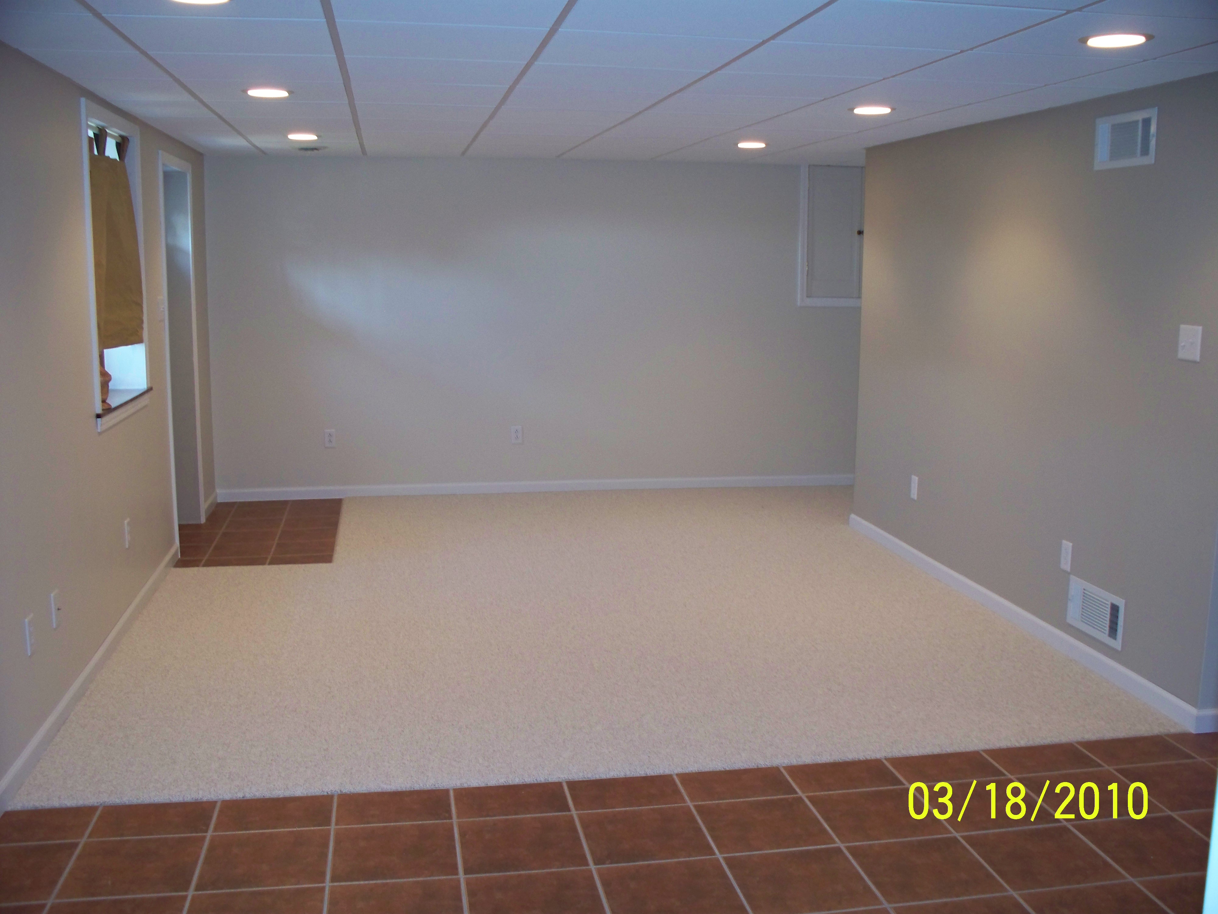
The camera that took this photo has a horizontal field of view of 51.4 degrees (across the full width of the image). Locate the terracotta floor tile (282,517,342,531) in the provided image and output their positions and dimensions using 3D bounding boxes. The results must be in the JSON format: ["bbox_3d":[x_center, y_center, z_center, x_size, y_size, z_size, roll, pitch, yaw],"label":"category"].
[{"bbox_3d":[-1.739,0.392,7.406,0.318,0.010,0.330,-1,9,-10],"label":"terracotta floor tile"}]

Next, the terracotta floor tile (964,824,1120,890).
[{"bbox_3d":[1.099,1.019,3.214,0.323,0.010,0.323,-1,9,-10],"label":"terracotta floor tile"}]

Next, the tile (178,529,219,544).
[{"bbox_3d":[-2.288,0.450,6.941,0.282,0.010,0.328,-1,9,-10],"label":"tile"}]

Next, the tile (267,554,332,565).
[{"bbox_3d":[-1.580,0.532,6.502,0.319,0.010,0.171,-1,9,-10],"label":"tile"}]

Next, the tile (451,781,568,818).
[{"bbox_3d":[-0.278,0.978,3.598,0.322,0.010,0.211,-1,9,-10],"label":"tile"}]

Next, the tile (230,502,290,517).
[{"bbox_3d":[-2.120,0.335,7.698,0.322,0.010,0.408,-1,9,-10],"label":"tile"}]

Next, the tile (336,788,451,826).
[{"bbox_3d":[-0.606,0.991,3.576,0.330,0.010,0.212,-1,9,-10],"label":"tile"}]

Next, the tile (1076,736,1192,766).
[{"bbox_3d":[1.647,0.927,3.963,0.322,0.010,0.211,-1,9,-10],"label":"tile"}]

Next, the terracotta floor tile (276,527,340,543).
[{"bbox_3d":[-1.666,0.436,7.001,0.310,0.010,0.323,-1,9,-10],"label":"terracotta floor tile"}]

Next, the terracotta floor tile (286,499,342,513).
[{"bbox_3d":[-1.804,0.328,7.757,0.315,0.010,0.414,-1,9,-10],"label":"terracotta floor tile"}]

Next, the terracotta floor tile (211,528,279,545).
[{"bbox_3d":[-1.977,0.443,6.949,0.323,0.010,0.323,-1,9,-10],"label":"terracotta floor tile"}]

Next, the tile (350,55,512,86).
[{"bbox_3d":[-0.594,-1.307,4.289,0.603,0.016,0.603,-1,9,-10],"label":"tile"}]

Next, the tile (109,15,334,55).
[{"bbox_3d":[-1.092,-1.213,3.642,0.605,0.016,0.605,-1,9,-10],"label":"tile"}]

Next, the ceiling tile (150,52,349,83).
[{"bbox_3d":[-1.197,-1.307,4.237,0.605,0.016,0.605,-1,9,-10],"label":"ceiling tile"}]

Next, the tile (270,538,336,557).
[{"bbox_3d":[-1.610,0.486,6.682,0.310,0.010,0.323,-1,9,-10],"label":"tile"}]

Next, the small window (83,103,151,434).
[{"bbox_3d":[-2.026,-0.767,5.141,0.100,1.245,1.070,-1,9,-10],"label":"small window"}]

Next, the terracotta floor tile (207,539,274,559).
[{"bbox_3d":[-1.941,0.498,6.696,0.330,0.010,0.330,-1,9,-10],"label":"terracotta floor tile"}]

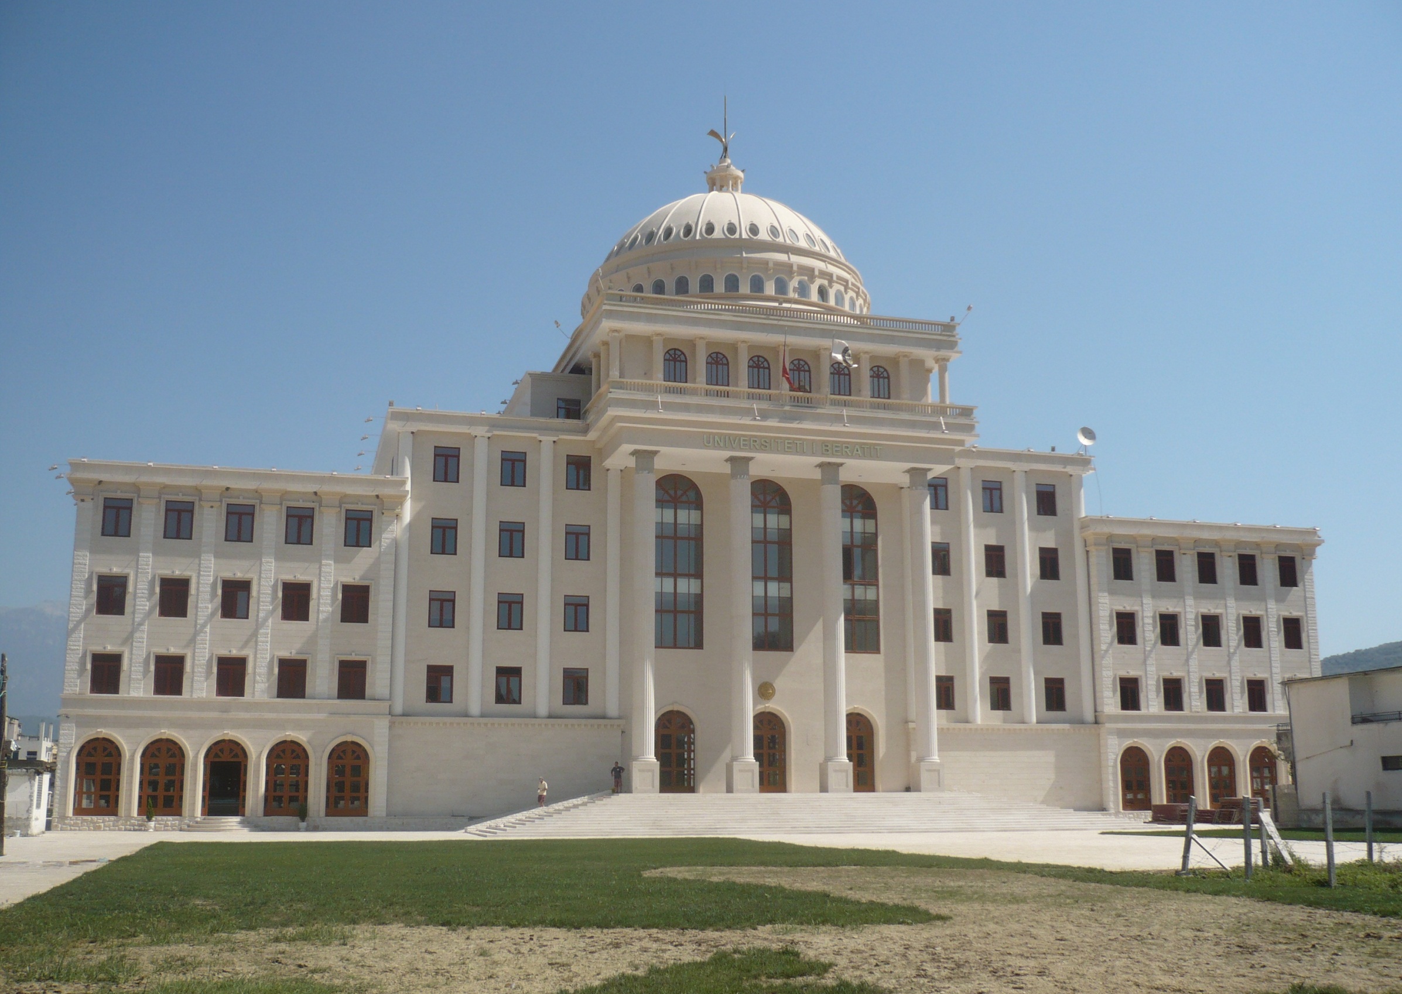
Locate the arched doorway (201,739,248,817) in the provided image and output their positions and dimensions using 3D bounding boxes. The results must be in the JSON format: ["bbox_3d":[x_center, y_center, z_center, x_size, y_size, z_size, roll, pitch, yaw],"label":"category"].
[{"bbox_3d":[-24.994,14.784,74.515,2.258,4.040,0.300,3,-12,-15],"label":"arched doorway"}]

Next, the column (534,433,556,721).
[{"bbox_3d":[-9.496,4.690,86.337,0.906,17.186,0.532,3,-11,-16],"label":"column"}]

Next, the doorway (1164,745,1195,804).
[{"bbox_3d":[30.279,17.845,89.804,2.236,4.040,0.300,3,-12,-15],"label":"doorway"}]

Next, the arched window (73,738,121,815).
[{"bbox_3d":[-31.920,14.759,74.907,2.280,4.100,0.250,3,-12,-15],"label":"arched window"}]

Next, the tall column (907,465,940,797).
[{"bbox_3d":[13.314,7.868,84.978,1.491,19.256,1.491,3,-12,-16],"label":"tall column"}]

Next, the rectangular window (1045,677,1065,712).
[{"bbox_3d":[22.433,12.511,89.593,1.436,2.085,0.180,3,-12,-15],"label":"rectangular window"}]

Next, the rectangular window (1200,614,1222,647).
[{"bbox_3d":[34.305,8.944,95.275,1.490,2.140,0.200,3,-12,-15],"label":"rectangular window"}]

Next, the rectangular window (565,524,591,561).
[{"bbox_3d":[-7.627,2.809,87.588,1.523,2.173,0.200,3,-11,-16],"label":"rectangular window"}]

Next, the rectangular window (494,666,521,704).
[{"bbox_3d":[-11.549,11.253,84.811,1.523,2.197,0.200,3,-11,-16],"label":"rectangular window"}]

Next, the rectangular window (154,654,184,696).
[{"bbox_3d":[-28.449,9.562,75.825,1.472,2.100,0.200,3,-12,-15],"label":"rectangular window"}]

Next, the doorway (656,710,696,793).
[{"bbox_3d":[-1.508,14.787,82.300,2.361,4.723,0.300,3,-12,-15],"label":"doorway"}]

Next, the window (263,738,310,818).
[{"bbox_3d":[-21.977,14.978,75.322,2.258,4.040,0.300,3,-12,-15],"label":"window"}]

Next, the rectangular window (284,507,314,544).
[{"bbox_3d":[-22.328,1.641,79.114,1.444,2.077,0.200,3,-12,-16],"label":"rectangular window"}]

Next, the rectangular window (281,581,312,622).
[{"bbox_3d":[-22.818,5.899,79.805,1.551,2.211,0.200,3,-12,-15],"label":"rectangular window"}]

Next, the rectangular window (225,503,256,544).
[{"bbox_3d":[-26.362,1.491,81.177,1.512,2.156,0.200,3,-11,-16],"label":"rectangular window"}]

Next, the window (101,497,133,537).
[{"bbox_3d":[-32.188,1.115,78.172,1.551,2.211,0.200,3,-12,-15],"label":"window"}]

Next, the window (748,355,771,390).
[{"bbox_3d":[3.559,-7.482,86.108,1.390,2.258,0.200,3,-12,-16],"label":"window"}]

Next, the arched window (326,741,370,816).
[{"bbox_3d":[-19.530,15.563,78.374,2.280,4.100,0.250,3,-12,-15],"label":"arched window"}]

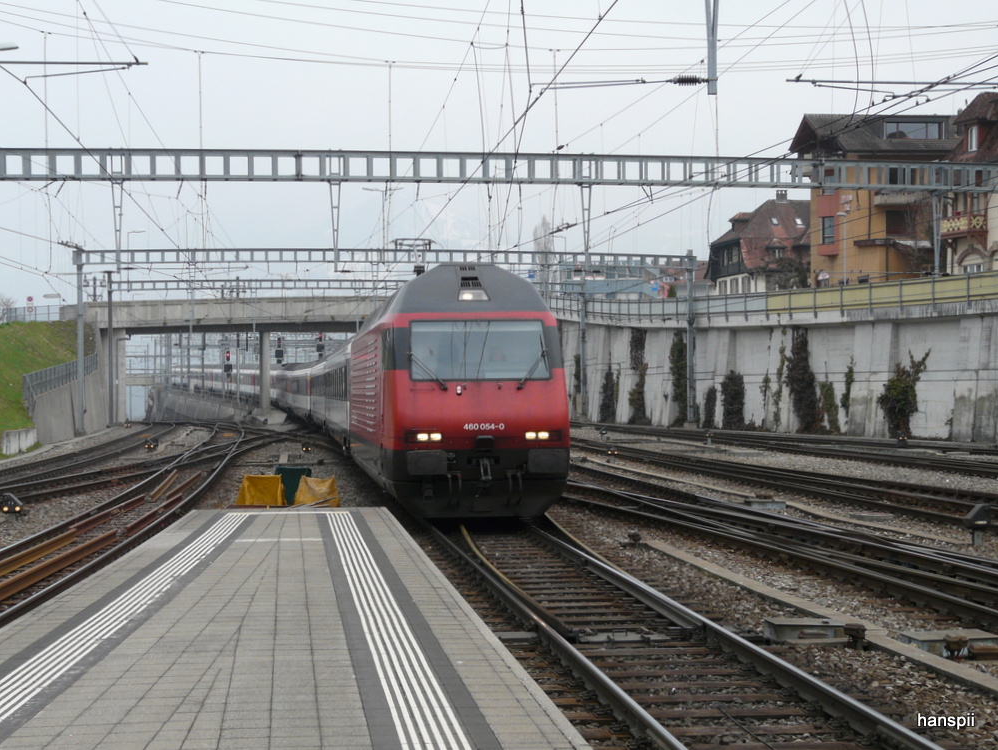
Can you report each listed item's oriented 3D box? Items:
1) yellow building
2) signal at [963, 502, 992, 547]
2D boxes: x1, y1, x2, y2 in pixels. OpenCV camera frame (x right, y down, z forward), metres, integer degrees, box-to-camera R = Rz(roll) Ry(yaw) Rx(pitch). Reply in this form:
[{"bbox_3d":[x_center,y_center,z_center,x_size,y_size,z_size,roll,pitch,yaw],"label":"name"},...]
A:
[{"bbox_3d":[23.300,-9.400,98.800,11.200,12.000,10.800,0,0,-1],"label":"yellow building"},{"bbox_3d":[7.047,2.206,25.100,0.340,0.630,0.220,0,0,-9],"label":"signal"}]

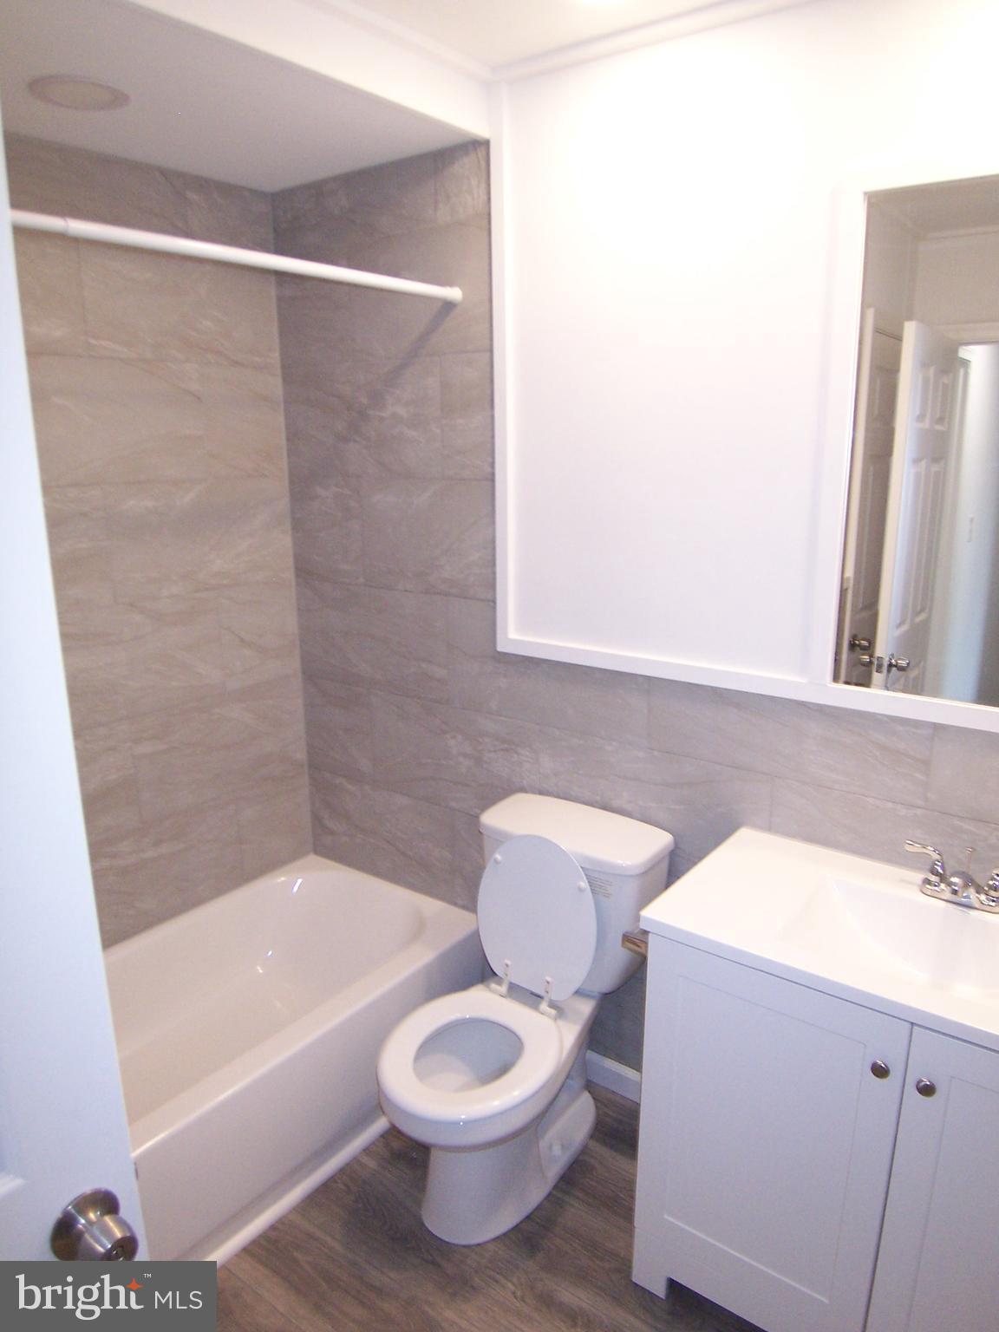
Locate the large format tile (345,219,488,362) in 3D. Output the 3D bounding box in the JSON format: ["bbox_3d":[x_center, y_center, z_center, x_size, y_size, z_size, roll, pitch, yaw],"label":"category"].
[{"bbox_3d":[-0.208,-0.930,2.214,0.491,0.300,0.010,10,17,37],"label":"large format tile"}]

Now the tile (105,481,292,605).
[{"bbox_3d":[-0.817,-0.367,2.496,0.010,0.304,0.589,10,17,37],"label":"tile"}]

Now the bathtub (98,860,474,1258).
[{"bbox_3d":[-0.801,0.993,2.183,0.747,0.353,1.520,10,17,37],"label":"bathtub"}]

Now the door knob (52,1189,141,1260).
[{"bbox_3d":[-0.386,0.556,0.855,0.065,0.066,0.066,10,17,37],"label":"door knob"}]

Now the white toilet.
[{"bbox_3d":[0.034,0.808,1.994,0.445,0.785,0.695,10,17,37],"label":"white toilet"}]

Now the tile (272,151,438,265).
[{"bbox_3d":[-0.392,-1.206,2.332,0.615,0.165,0.010,10,17,37],"label":"tile"}]

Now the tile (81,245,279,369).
[{"bbox_3d":[-0.820,-0.949,2.320,0.010,0.300,0.576,10,17,37],"label":"tile"}]

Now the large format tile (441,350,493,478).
[{"bbox_3d":[-0.077,-0.624,2.225,0.163,0.304,0.010,10,17,37],"label":"large format tile"}]

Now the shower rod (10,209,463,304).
[{"bbox_3d":[-0.560,-0.751,1.593,0.030,0.030,1.500,10,18,37],"label":"shower rod"}]

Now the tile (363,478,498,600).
[{"bbox_3d":[-0.198,-0.342,2.356,0.482,0.304,0.010,10,17,37],"label":"tile"}]

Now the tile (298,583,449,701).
[{"bbox_3d":[-0.379,-0.082,2.570,0.622,0.300,0.010,10,17,37],"label":"tile"}]

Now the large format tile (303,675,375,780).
[{"bbox_3d":[-0.499,0.191,2.773,0.309,0.304,0.010,10,17,37],"label":"large format tile"}]

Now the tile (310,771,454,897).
[{"bbox_3d":[-0.370,0.510,2.750,0.616,0.304,0.010,10,17,37],"label":"tile"}]

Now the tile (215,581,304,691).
[{"bbox_3d":[-0.720,-0.100,2.684,0.010,0.304,0.285,10,17,37],"label":"tile"}]

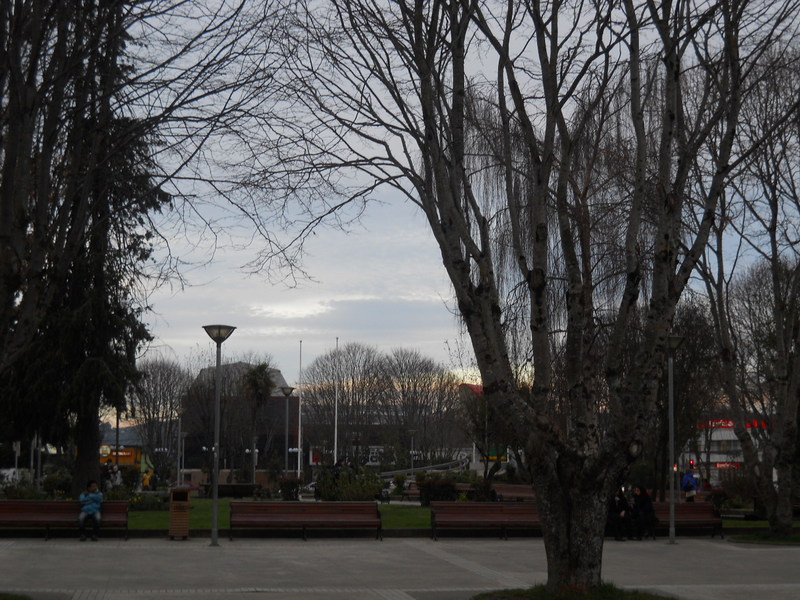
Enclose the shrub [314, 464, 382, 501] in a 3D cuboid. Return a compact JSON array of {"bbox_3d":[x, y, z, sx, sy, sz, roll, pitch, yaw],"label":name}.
[{"bbox_3d":[-2.076,7.476,57.090,2.750,1.550,2.200,0,-7,0],"label":"shrub"}]

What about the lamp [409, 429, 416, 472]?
[{"bbox_3d":[0.939,11.998,107.279,0.640,4.150,0.640,1,-7,-8],"label":"lamp"}]

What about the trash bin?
[{"bbox_3d":[-4.416,4.312,28.368,0.430,1.020,0.430,1,-7,-8],"label":"trash bin"}]

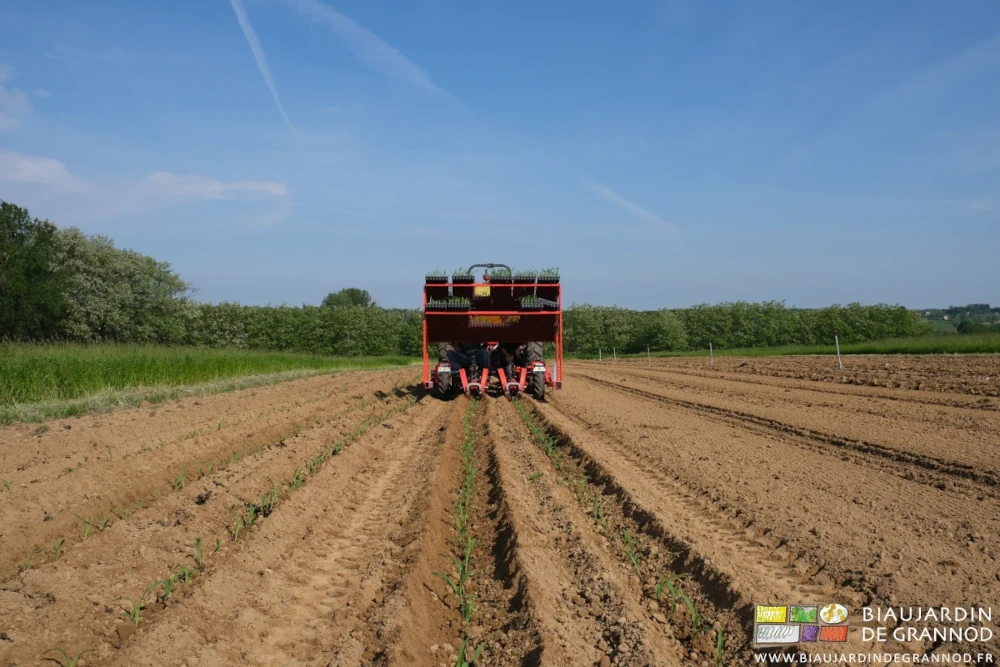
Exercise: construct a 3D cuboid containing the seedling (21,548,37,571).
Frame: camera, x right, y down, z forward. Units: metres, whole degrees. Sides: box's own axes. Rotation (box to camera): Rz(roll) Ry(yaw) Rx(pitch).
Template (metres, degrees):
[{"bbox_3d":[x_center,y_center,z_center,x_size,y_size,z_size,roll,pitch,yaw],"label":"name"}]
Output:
[{"bbox_3d":[-1.800,0.863,2.970,0.062,0.084,0.062,0,-1,-2],"label":"seedling"}]

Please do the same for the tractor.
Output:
[{"bbox_3d":[-0.200,-0.060,14.700,2.280,2.310,4.500,0,-1,-2],"label":"tractor"}]

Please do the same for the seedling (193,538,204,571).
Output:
[{"bbox_3d":[-1.163,0.852,3.000,0.048,0.118,0.052,0,-1,-2],"label":"seedling"}]

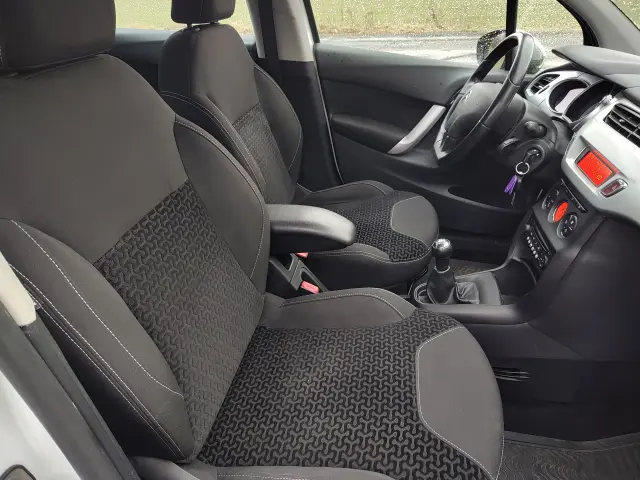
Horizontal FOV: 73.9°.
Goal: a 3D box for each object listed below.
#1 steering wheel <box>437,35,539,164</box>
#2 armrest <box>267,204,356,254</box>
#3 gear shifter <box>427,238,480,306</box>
[{"bbox_3d":[0.448,-0.371,1.153,0.085,0.366,0.375,27,33,-7],"label":"steering wheel"},{"bbox_3d":[-0.080,-0.037,1.097,0.340,0.086,0.110,2,32,10],"label":"armrest"},{"bbox_3d":[0.336,0.070,1.050,0.130,0.175,0.100,4,33,8],"label":"gear shifter"}]

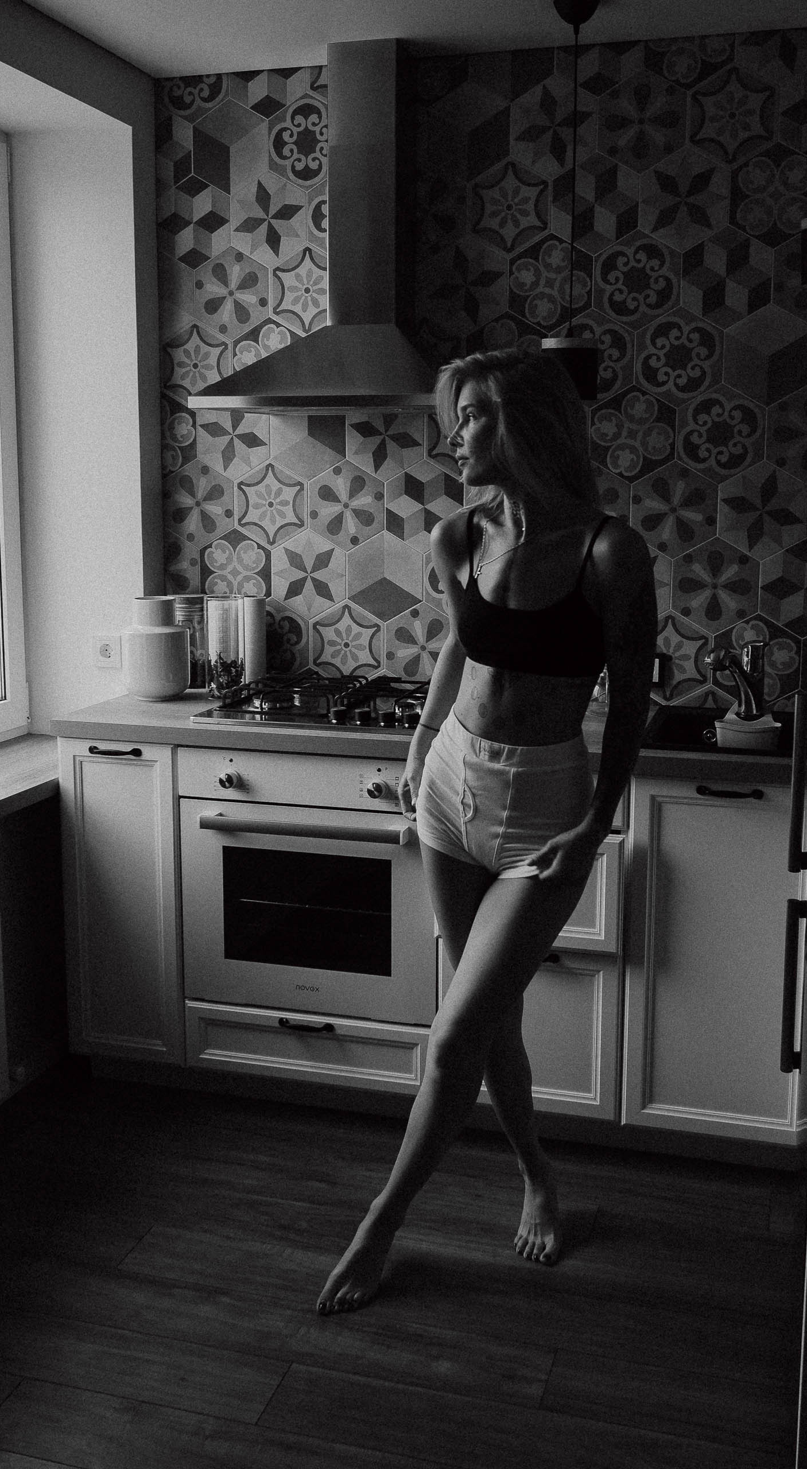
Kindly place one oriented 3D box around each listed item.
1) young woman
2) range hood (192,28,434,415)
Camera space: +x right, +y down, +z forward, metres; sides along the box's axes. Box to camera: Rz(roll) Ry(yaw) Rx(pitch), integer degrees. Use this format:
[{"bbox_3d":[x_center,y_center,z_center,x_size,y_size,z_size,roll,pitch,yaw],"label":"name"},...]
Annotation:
[{"bbox_3d":[0.158,0.150,2.311,0.480,1.640,0.640,5,9,28],"label":"young woman"},{"bbox_3d":[-0.120,-1.182,3.028,0.600,0.867,0.491,3,9,16],"label":"range hood"}]

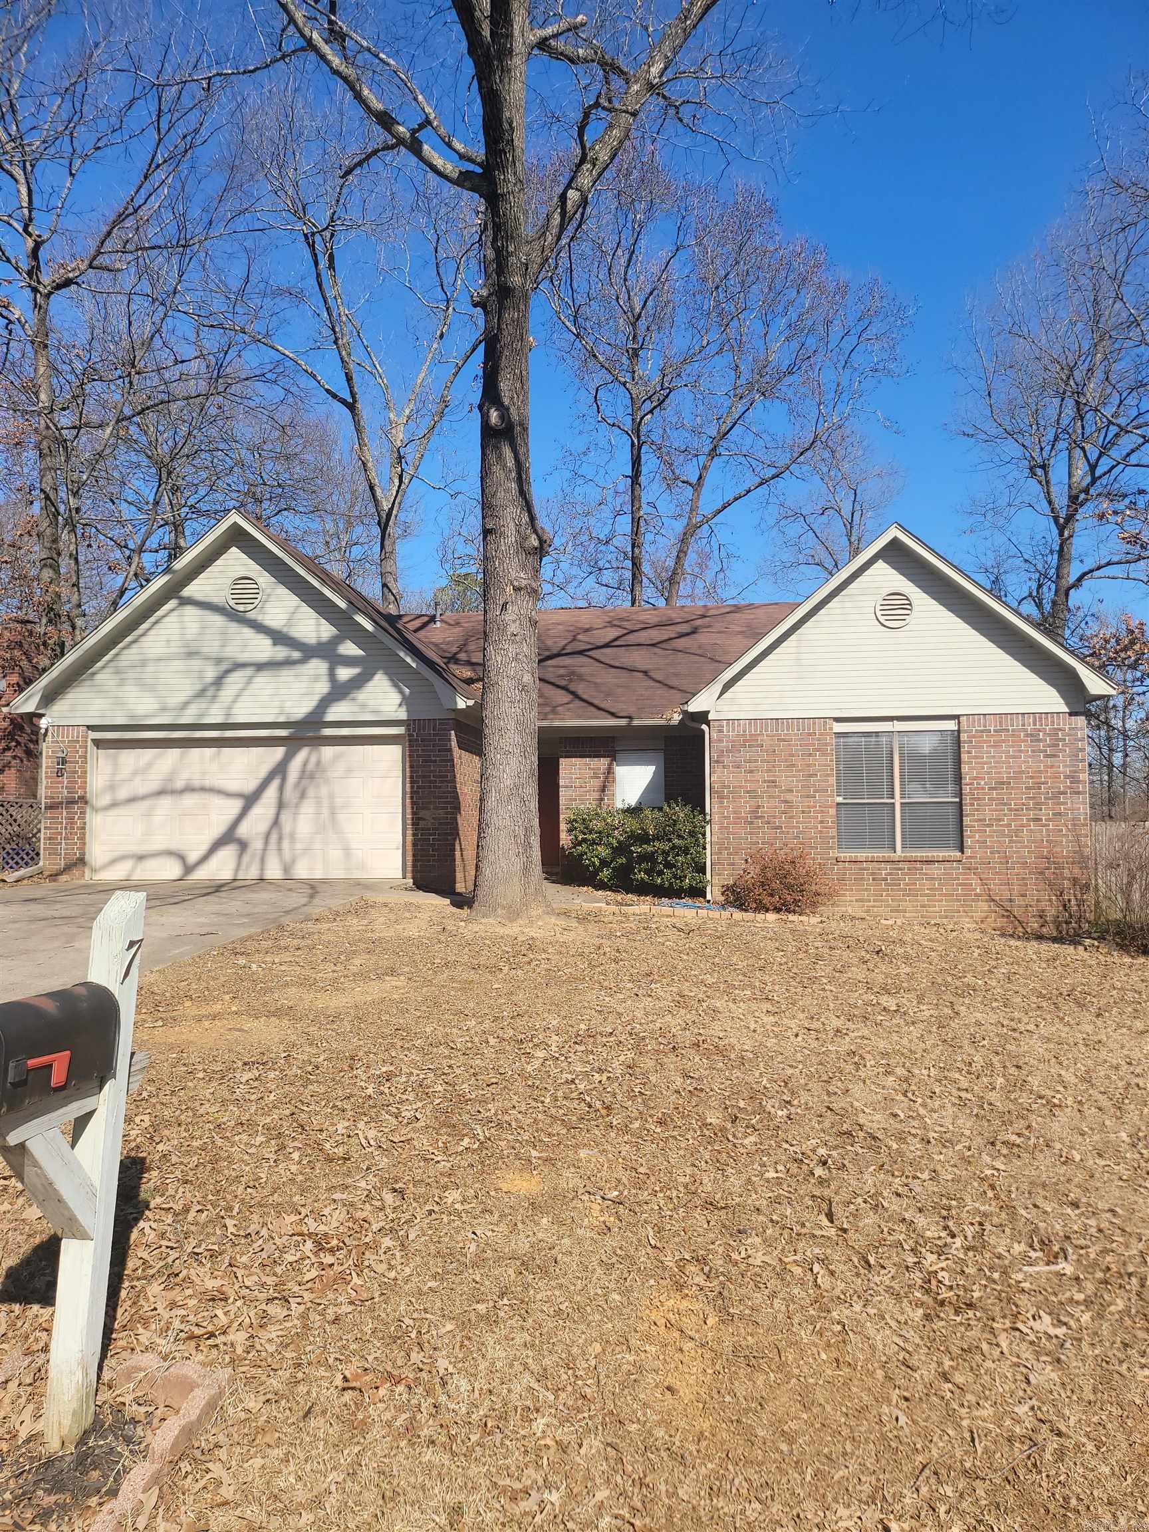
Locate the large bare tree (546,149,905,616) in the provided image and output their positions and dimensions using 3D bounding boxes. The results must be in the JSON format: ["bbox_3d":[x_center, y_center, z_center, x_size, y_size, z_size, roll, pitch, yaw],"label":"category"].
[{"bbox_3d":[4.931,-8.547,38.188,12.010,23.520,11.410,-1,-3,7],"label":"large bare tree"}]

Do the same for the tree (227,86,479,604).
[{"bbox_3d":[-6.565,-9.096,35.593,8.830,24.540,8.380,-1,-3,7],"label":"tree"}]

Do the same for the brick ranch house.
[{"bbox_3d":[0.269,-0.496,22.719,16.550,6.150,12.550,-1,-3,7],"label":"brick ranch house"}]

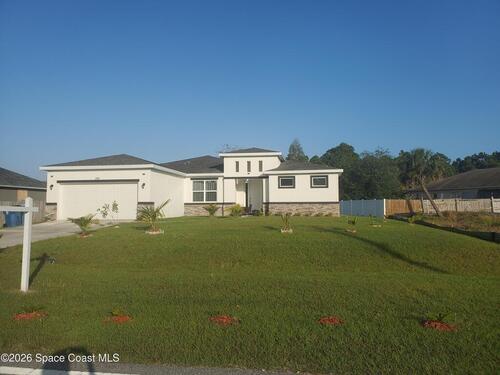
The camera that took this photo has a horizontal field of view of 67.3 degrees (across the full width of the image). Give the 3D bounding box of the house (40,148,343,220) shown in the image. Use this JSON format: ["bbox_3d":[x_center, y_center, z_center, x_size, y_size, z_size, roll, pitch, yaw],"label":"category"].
[{"bbox_3d":[-2.114,-0.427,30.013,17.650,5.270,19.400,-1,-3,7],"label":"house"}]

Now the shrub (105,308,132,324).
[{"bbox_3d":[-1.891,1.848,5.400,0.380,0.170,0.360,-1,-3,7],"label":"shrub"}]

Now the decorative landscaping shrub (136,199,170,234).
[{"bbox_3d":[-3.495,1.050,13.600,1.150,1.120,1.100,-1,-3,7],"label":"decorative landscaping shrub"}]

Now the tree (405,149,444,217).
[{"bbox_3d":[16.730,-0.460,36.000,3.600,6.400,3.200,-1,-3,7],"label":"tree"}]

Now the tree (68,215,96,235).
[{"bbox_3d":[-6.067,1.376,13.600,0.980,0.770,0.900,-1,-3,7],"label":"tree"}]

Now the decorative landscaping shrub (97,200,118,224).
[{"bbox_3d":[-6.831,1.198,18.000,1.000,1.130,0.900,-1,-3,7],"label":"decorative landscaping shrub"}]

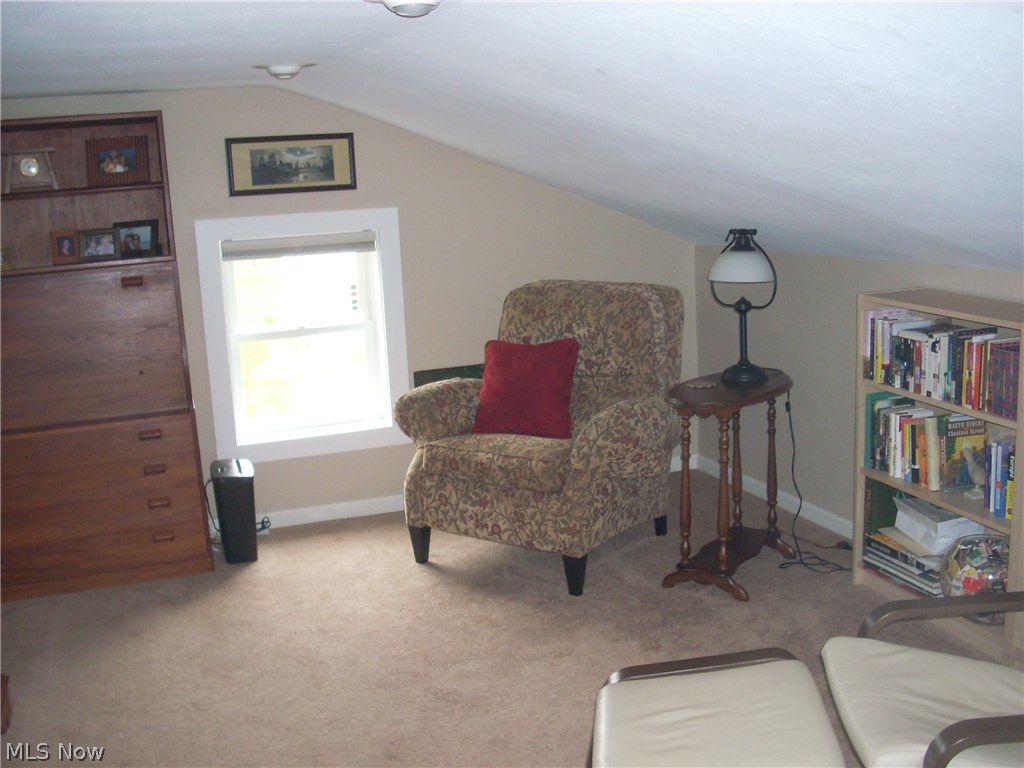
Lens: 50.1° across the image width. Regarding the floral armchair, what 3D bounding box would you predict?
[{"bbox_3d":[0.145,0.146,4.423,0.920,1.061,0.920,5,14,34],"label":"floral armchair"}]

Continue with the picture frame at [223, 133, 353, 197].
[{"bbox_3d":[-0.925,-0.924,4.614,0.532,0.235,0.026,-7,12,-19],"label":"picture frame"}]

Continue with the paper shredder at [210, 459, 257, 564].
[{"bbox_3d":[-1.153,0.534,4.562,0.172,0.364,0.291,-7,12,-19],"label":"paper shredder"}]

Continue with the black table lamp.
[{"bbox_3d":[0.836,-0.279,3.976,0.234,0.559,0.229,-3,11,1],"label":"black table lamp"}]

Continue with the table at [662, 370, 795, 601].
[{"bbox_3d":[0.819,0.356,4.080,0.380,0.725,0.603,6,14,36],"label":"table"}]

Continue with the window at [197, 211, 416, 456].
[{"bbox_3d":[-0.893,-0.215,4.769,0.858,1.040,0.094,-7,12,-19],"label":"window"}]

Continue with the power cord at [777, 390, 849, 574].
[{"bbox_3d":[1.132,0.363,4.136,0.239,0.655,0.239,-7,12,-19],"label":"power cord"}]

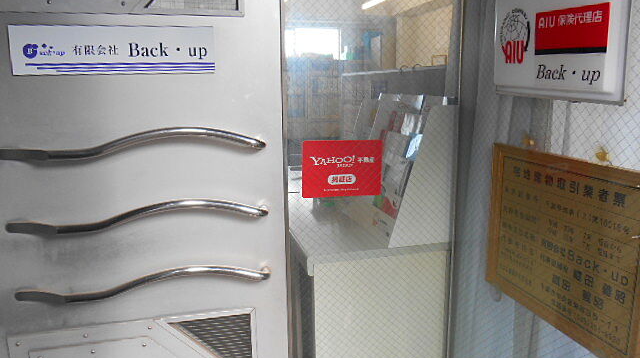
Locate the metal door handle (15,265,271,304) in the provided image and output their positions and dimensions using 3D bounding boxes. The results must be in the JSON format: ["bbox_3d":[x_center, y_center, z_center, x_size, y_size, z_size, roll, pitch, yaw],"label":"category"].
[{"bbox_3d":[-0.422,0.253,1.191,0.598,0.060,0.061,-3,12,-14],"label":"metal door handle"}]

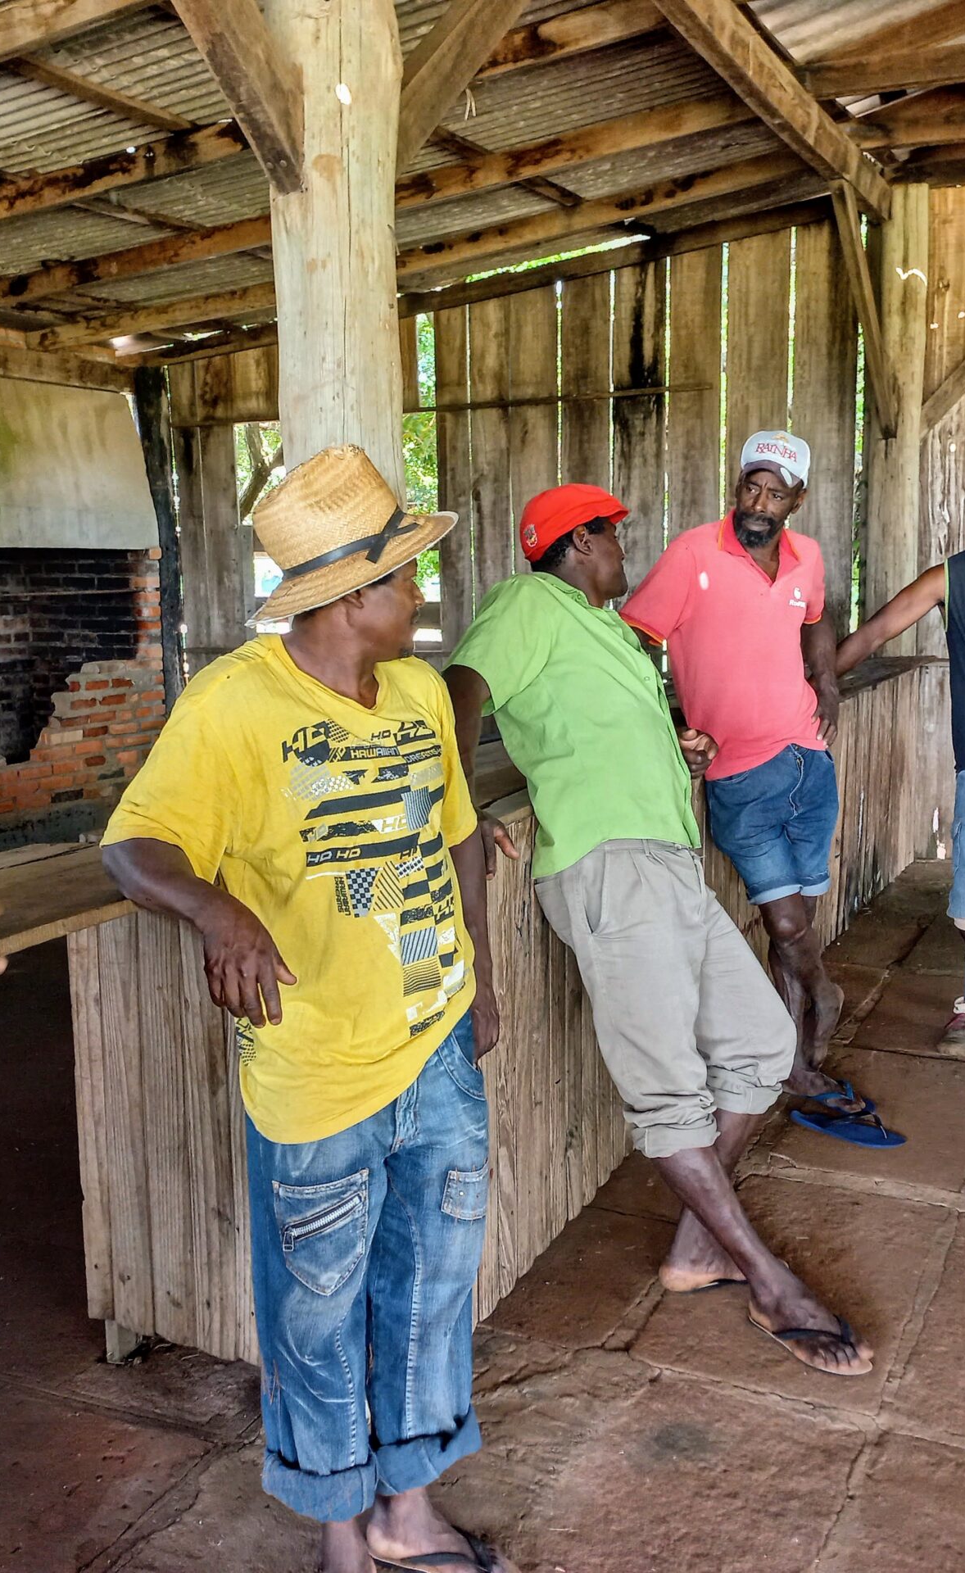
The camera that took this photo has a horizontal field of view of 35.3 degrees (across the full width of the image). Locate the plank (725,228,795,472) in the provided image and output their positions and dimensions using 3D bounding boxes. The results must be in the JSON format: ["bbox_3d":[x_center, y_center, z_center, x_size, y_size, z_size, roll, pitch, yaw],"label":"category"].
[{"bbox_3d":[1.387,-1.219,7.749,0.314,3.081,0.028,4,9,25],"label":"plank"}]

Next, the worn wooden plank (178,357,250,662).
[{"bbox_3d":[-1.540,-1.145,8.700,0.404,2.550,0.035,3,10,25],"label":"worn wooden plank"}]

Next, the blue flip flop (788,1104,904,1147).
[{"bbox_3d":[0.933,0.855,3.865,0.290,0.045,0.110,6,11,37],"label":"blue flip flop"}]

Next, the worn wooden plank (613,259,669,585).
[{"bbox_3d":[0.831,-1.207,8.021,0.305,2.988,0.028,4,9,25],"label":"worn wooden plank"}]

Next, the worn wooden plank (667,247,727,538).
[{"bbox_3d":[1.107,-1.209,7.887,0.288,3.025,0.028,3,9,25],"label":"worn wooden plank"}]

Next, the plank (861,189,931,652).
[{"bbox_3d":[1.996,-1.227,7.313,0.240,3.209,0.220,3,9,25],"label":"plank"}]

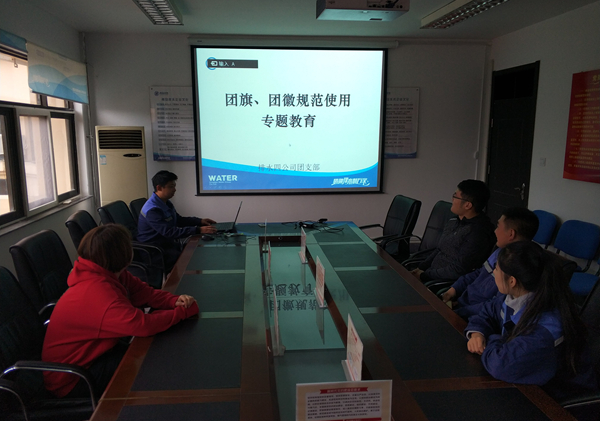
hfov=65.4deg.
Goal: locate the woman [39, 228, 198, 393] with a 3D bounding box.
[{"bbox_3d":[-0.830,0.653,2.183,0.760,1.180,0.500,-3,10,-19],"label":"woman"}]

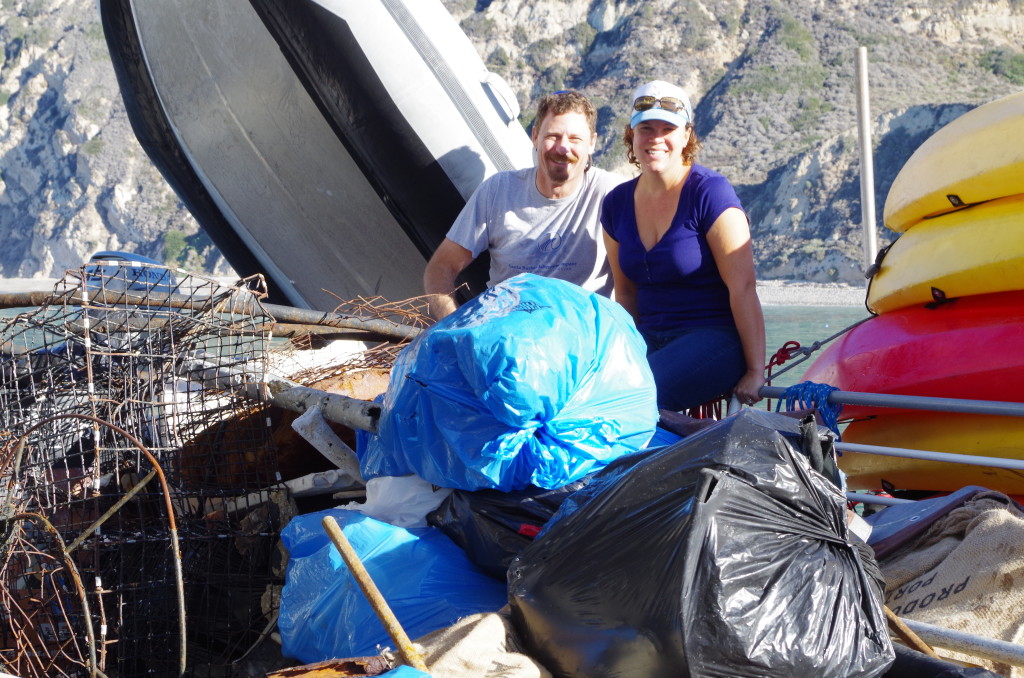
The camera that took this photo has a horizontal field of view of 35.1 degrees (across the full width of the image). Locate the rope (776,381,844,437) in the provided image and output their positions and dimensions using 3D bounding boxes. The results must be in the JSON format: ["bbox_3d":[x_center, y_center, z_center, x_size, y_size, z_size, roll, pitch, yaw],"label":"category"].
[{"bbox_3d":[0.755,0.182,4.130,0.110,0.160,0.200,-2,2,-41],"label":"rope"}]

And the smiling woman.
[{"bbox_3d":[0.370,-0.070,4.230,0.530,1.250,0.660,1,2,27],"label":"smiling woman"}]

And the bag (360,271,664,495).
[{"bbox_3d":[0.000,0.095,3.650,0.660,0.500,0.580,0,2,-6],"label":"bag"}]

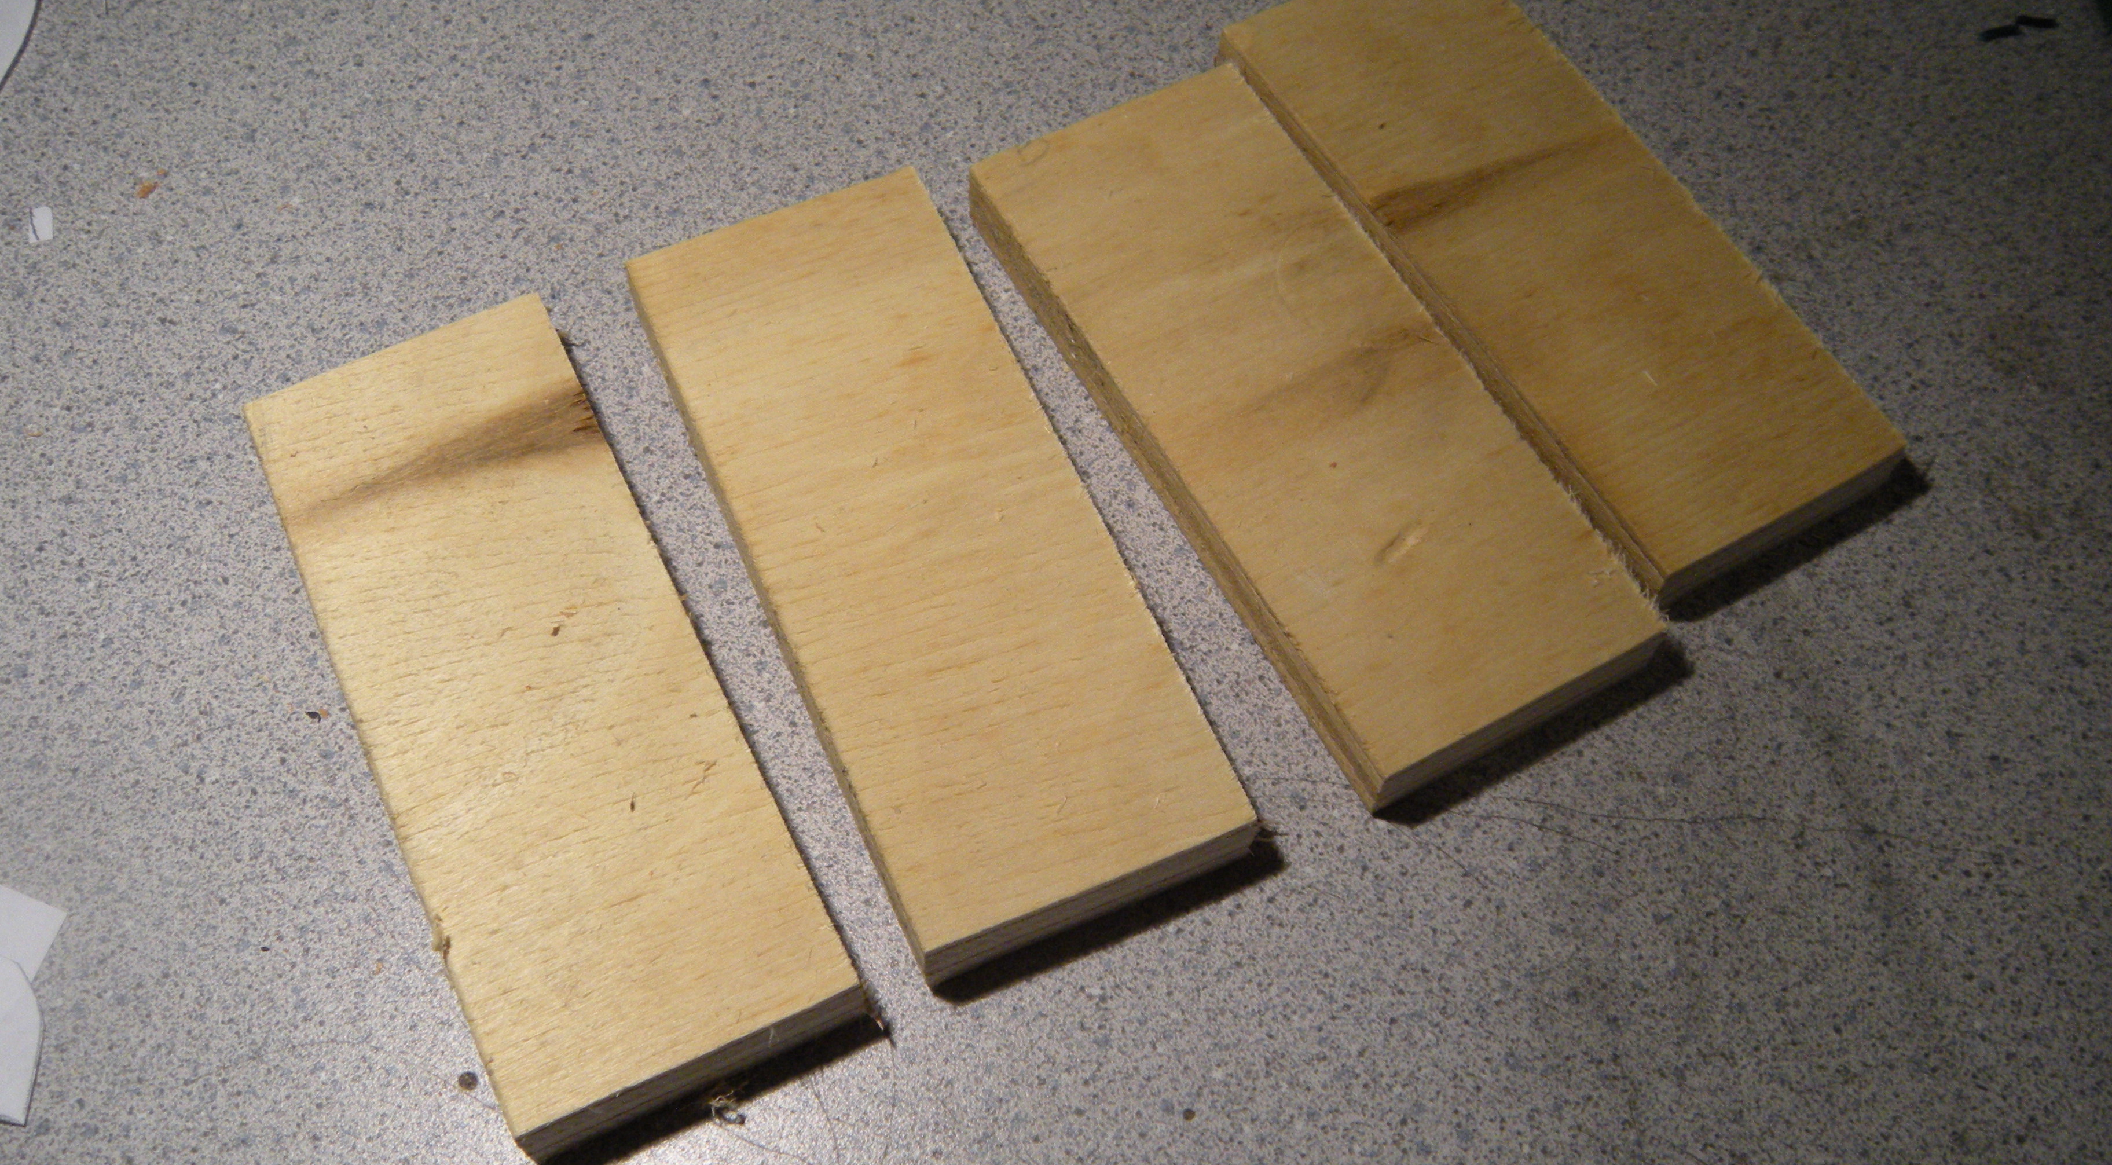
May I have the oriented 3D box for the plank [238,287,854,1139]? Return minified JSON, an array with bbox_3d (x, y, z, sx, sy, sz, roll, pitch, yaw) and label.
[{"bbox_3d":[-0.070,0.015,0.290,0.045,0.011,0.116,-23,64,-14],"label":"plank"}]

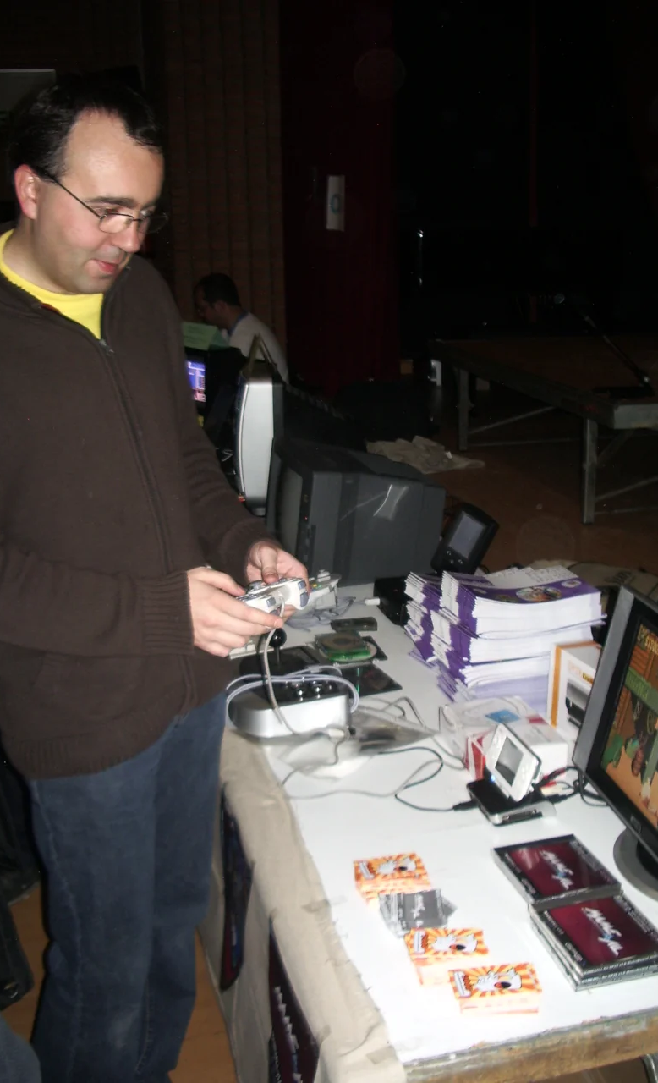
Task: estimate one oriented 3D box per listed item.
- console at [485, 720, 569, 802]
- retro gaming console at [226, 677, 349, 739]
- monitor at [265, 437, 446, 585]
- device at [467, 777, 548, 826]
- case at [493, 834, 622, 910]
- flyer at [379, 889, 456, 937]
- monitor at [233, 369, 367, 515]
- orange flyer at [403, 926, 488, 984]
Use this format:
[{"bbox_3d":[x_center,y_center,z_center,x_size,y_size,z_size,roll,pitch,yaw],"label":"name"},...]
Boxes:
[{"bbox_3d":[0.291,0.344,1.696,0.025,0.080,0.144,17,8,-14],"label":"console"},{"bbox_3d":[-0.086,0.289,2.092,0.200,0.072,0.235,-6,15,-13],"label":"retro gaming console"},{"bbox_3d":[0.068,-0.082,3.029,0.365,0.305,0.400,-2,14,-15],"label":"monitor"},{"bbox_3d":[0.279,0.402,1.706,0.102,0.018,0.112,-6,15,-13],"label":"device"},{"bbox_3d":[0.311,0.455,1.516,0.125,0.010,0.142,-6,15,-13],"label":"case"},{"bbox_3d":[0.118,0.486,1.433,0.088,0.010,0.085,-4,15,-3],"label":"flyer"},{"bbox_3d":[-0.104,-0.361,3.831,0.430,0.440,0.500,-2,15,-8],"label":"monitor"},{"bbox_3d":[0.148,0.505,1.332,0.093,0.022,0.068,-2,15,2],"label":"orange flyer"}]

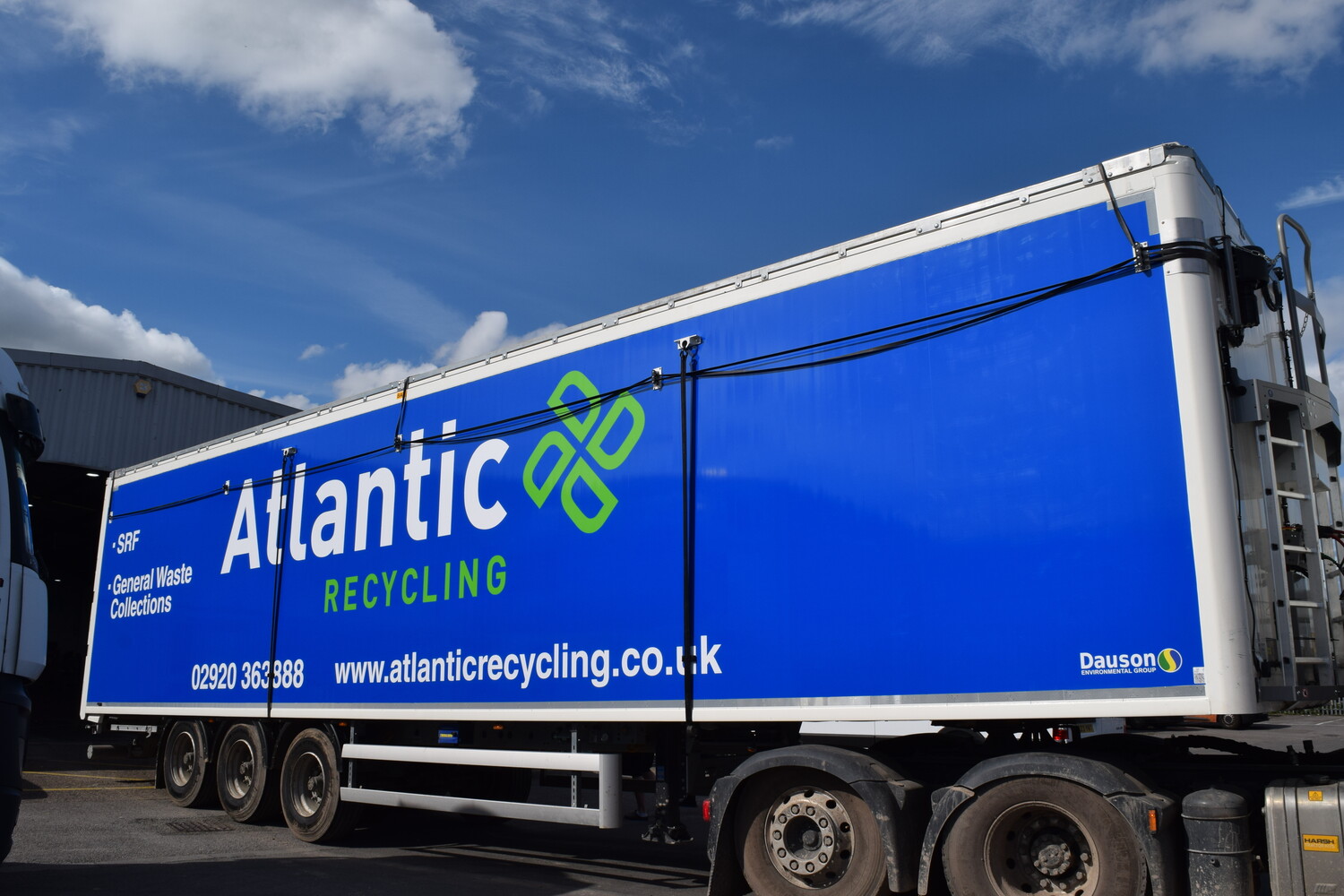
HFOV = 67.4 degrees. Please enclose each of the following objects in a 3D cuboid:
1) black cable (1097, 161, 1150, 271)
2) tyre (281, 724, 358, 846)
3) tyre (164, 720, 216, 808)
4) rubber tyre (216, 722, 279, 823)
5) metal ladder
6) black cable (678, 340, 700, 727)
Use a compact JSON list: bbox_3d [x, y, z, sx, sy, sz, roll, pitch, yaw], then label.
[{"bbox_3d":[2.657,-1.390,5.969,0.192,0.769,0.071,-11,-18,37],"label":"black cable"},{"bbox_3d":[-3.458,3.350,10.072,1.042,1.042,0.374,-9,-17,37],"label":"tyre"},{"bbox_3d":[-5.403,3.575,11.586,1.042,1.042,0.374,-9,-17,37],"label":"tyre"},{"bbox_3d":[-4.459,3.459,10.852,1.042,1.042,0.374,-9,-17,37],"label":"rubber tyre"},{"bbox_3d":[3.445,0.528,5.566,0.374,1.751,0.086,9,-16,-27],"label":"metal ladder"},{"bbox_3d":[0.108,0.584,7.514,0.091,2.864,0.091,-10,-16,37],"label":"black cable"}]

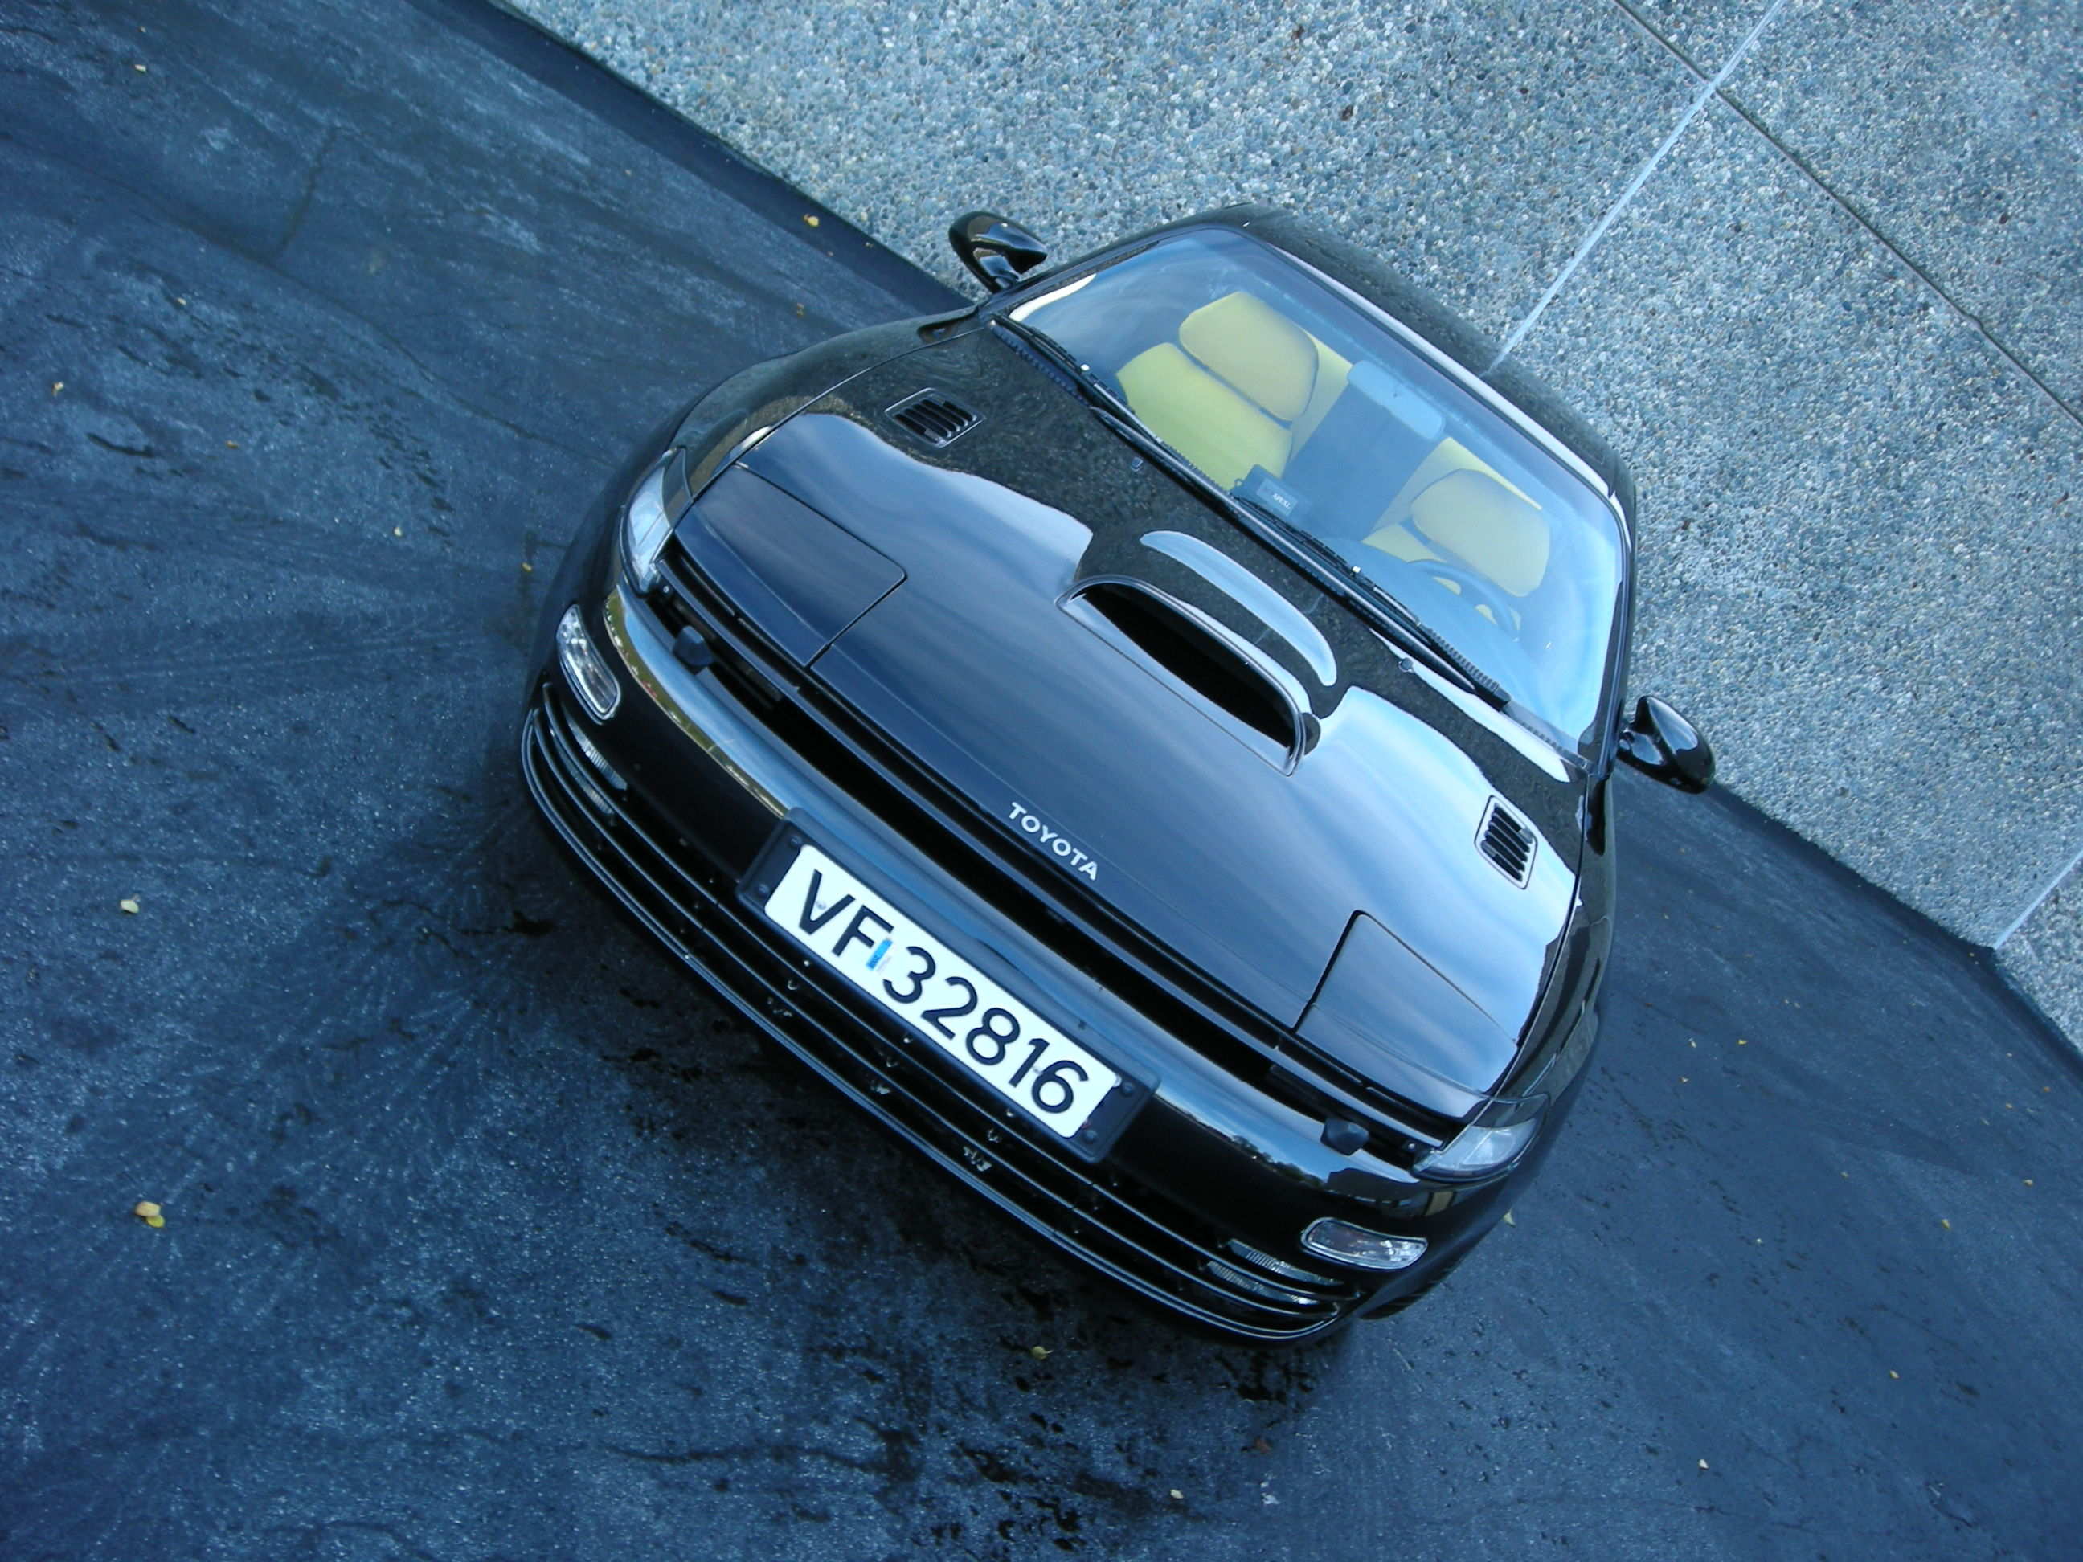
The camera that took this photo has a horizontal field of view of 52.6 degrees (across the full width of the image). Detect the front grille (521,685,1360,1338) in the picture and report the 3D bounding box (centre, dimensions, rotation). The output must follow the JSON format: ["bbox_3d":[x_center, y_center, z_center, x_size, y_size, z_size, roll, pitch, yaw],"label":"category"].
[{"bbox_3d":[-0.174,0.346,2.973,1.460,0.180,0.320,37,20,2],"label":"front grille"}]

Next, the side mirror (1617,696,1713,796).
[{"bbox_3d":[1.212,-0.067,4.067,0.200,0.135,0.150,37,20,2],"label":"side mirror"}]

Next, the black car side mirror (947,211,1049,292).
[{"bbox_3d":[-0.106,-1.050,4.129,0.200,0.135,0.150,37,20,2],"label":"black car side mirror"}]

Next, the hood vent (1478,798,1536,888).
[{"bbox_3d":[0.767,0.098,3.445,0.110,0.035,0.165,37,34,2],"label":"hood vent"}]

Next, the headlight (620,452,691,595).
[{"bbox_3d":[-0.536,-0.375,2.983,0.140,0.150,0.220,37,20,2],"label":"headlight"}]

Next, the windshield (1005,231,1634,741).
[{"bbox_3d":[0.623,-0.646,4.136,1.400,0.140,0.800,37,46,2],"label":"windshield"}]

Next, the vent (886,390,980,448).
[{"bbox_3d":[-0.170,-0.605,3.488,0.110,0.035,0.165,37,34,2],"label":"vent"}]

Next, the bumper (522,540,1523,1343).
[{"bbox_3d":[-0.105,0.256,3.005,1.660,0.390,0.480,37,20,2],"label":"bumper"}]

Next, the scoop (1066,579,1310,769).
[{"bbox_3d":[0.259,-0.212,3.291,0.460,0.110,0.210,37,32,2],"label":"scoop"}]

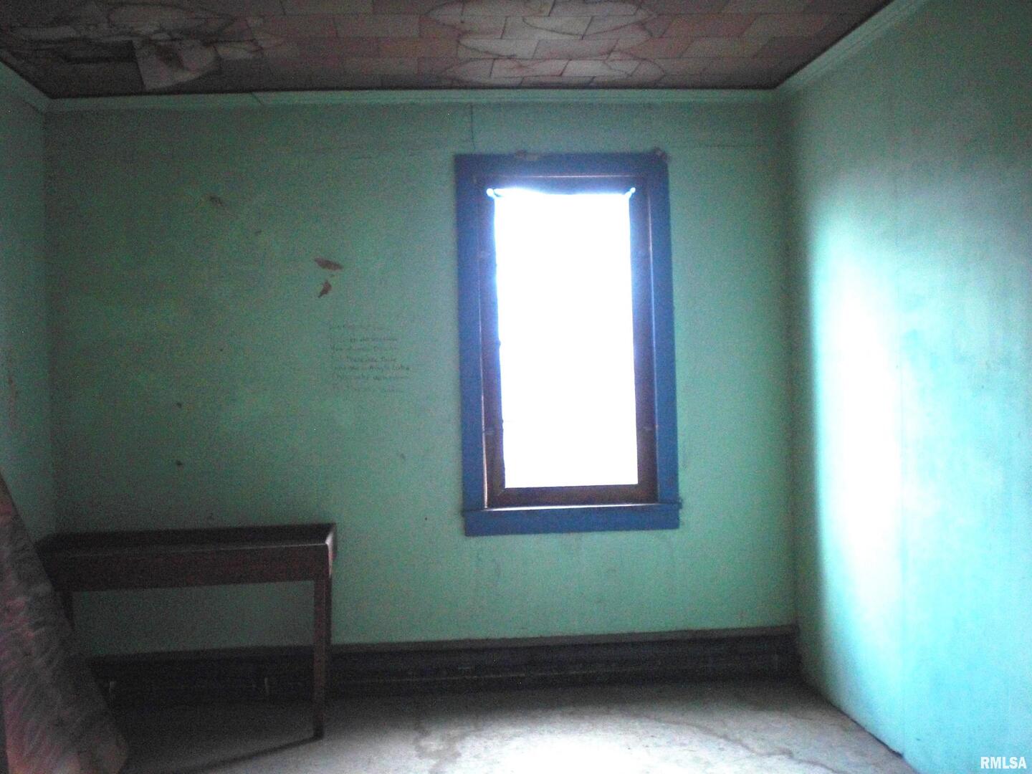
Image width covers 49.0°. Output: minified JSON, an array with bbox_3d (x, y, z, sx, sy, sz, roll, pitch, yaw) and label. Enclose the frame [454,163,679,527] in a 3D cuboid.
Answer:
[{"bbox_3d":[0.234,-0.195,5.086,0.969,1.704,0.045,-2,1,-4],"label":"frame"}]

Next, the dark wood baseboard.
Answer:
[{"bbox_3d":[-0.342,1.249,5.056,3.292,0.236,0.045,-2,1,-4],"label":"dark wood baseboard"}]

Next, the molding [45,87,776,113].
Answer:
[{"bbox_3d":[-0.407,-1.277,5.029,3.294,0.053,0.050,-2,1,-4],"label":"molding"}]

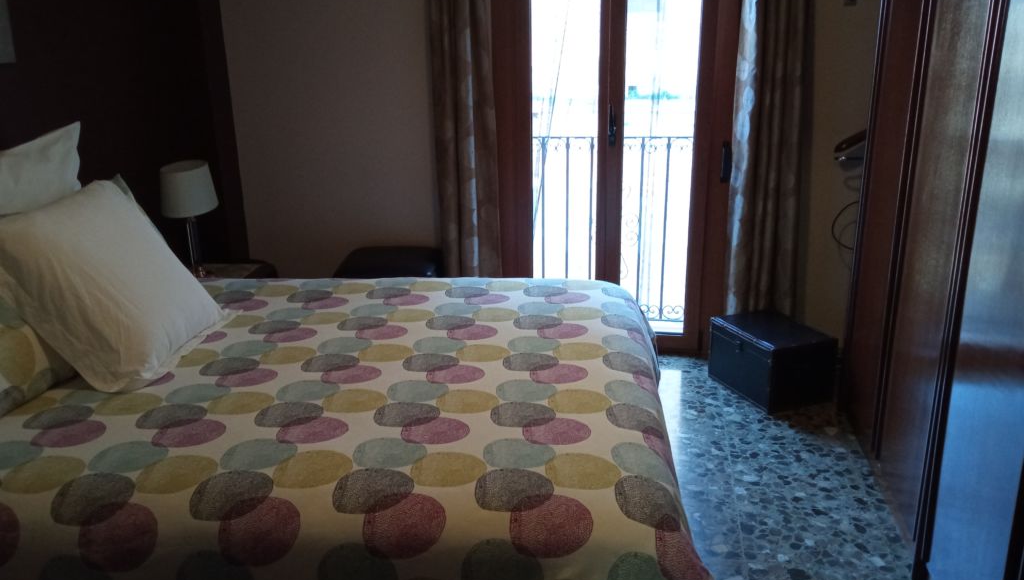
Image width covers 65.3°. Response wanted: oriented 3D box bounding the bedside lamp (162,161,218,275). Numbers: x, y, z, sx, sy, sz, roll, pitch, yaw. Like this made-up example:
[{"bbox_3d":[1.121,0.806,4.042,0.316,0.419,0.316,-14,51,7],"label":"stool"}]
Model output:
[{"bbox_3d":[-1.354,-0.294,3.382,0.238,0.473,0.238,2,16,11],"label":"bedside lamp"}]

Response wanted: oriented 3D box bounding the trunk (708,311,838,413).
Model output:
[{"bbox_3d":[1.075,0.288,3.318,0.310,0.272,0.410,-7,17,-20],"label":"trunk"}]

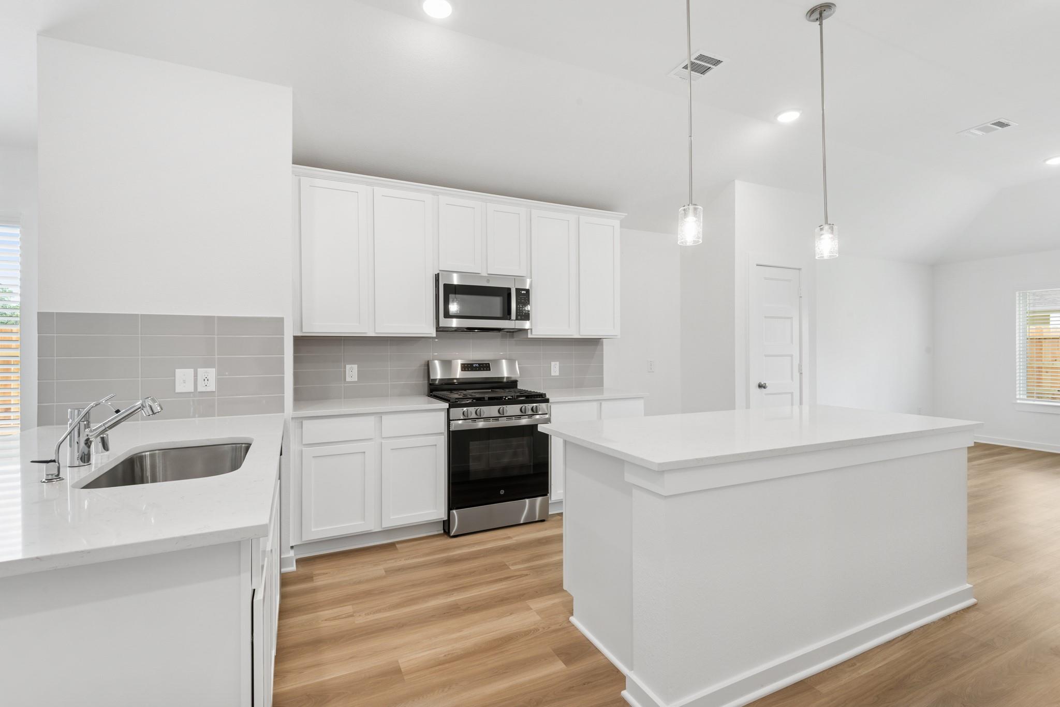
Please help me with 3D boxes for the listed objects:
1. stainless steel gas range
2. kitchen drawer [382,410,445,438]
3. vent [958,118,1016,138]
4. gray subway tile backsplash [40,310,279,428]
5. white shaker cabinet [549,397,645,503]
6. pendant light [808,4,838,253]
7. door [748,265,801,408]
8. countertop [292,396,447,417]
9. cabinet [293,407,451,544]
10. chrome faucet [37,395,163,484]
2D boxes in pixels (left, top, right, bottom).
[{"bbox_3d":[-0.323,0.653,3.640,0.763,1.200,0.690,0,0,-26],"label":"stainless steel gas range"},{"bbox_3d":[-0.874,0.473,3.348,0.408,0.145,0.500,0,0,-26],"label":"kitchen drawer"},{"bbox_3d":[3.702,-1.809,3.829,0.260,0.020,0.290,0,0,-26],"label":"vent"},{"bbox_3d":[-1.870,0.078,2.465,1.041,0.545,0.015,0,0,-26],"label":"gray subway tile backsplash"},{"bbox_3d":[0.422,0.785,4.040,0.918,0.813,0.625,0,0,-26],"label":"white shaker cabinet"},{"bbox_3d":[1.539,-1.159,2.475,0.136,1.302,0.136,0,0,-26],"label":"pendant light"},{"bbox_3d":[2.334,0.220,4.422,0.629,2.035,0.045,0,0,-26],"label":"door"},{"bbox_3d":[-1.115,0.364,3.290,0.953,0.033,0.655,0,0,-26],"label":"countertop"},{"bbox_3d":[-1.120,0.788,3.298,0.948,0.813,0.625,0,0,-26],"label":"cabinet"},{"bbox_3d":[-1.292,0.237,1.429,0.250,0.230,0.255,0,0,-26],"label":"chrome faucet"}]

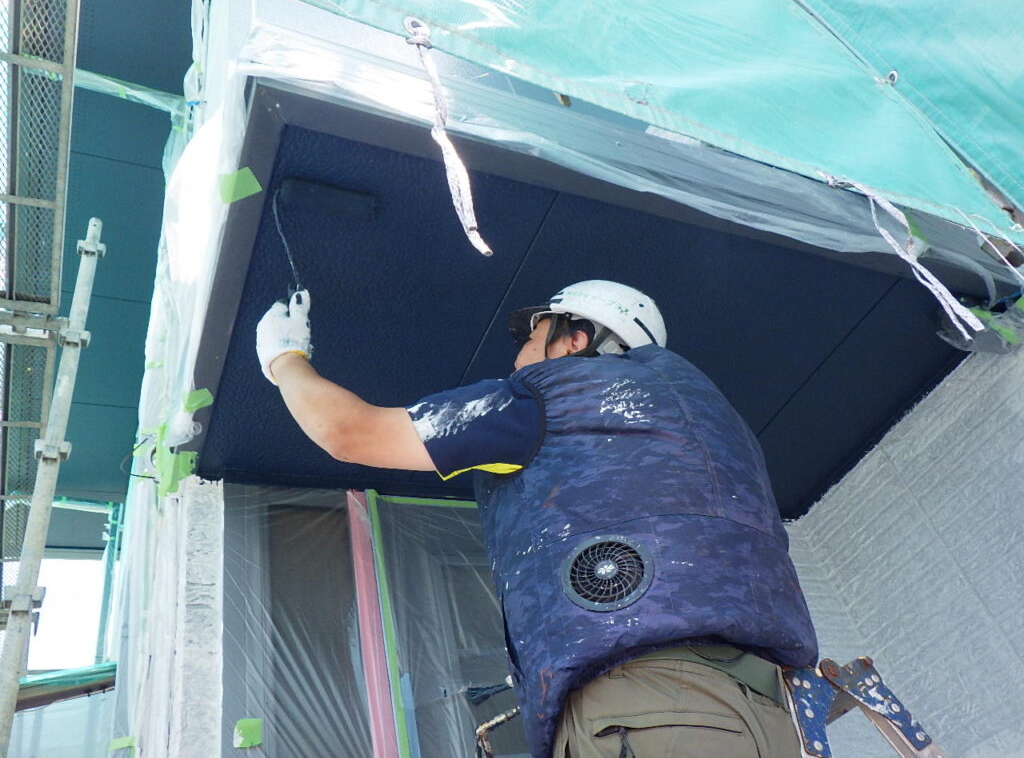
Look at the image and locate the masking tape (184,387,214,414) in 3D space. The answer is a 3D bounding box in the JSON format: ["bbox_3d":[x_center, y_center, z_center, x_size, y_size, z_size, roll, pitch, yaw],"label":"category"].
[{"bbox_3d":[-0.647,0.045,1.710,0.063,0.012,0.052,-16,-41,-1],"label":"masking tape"}]

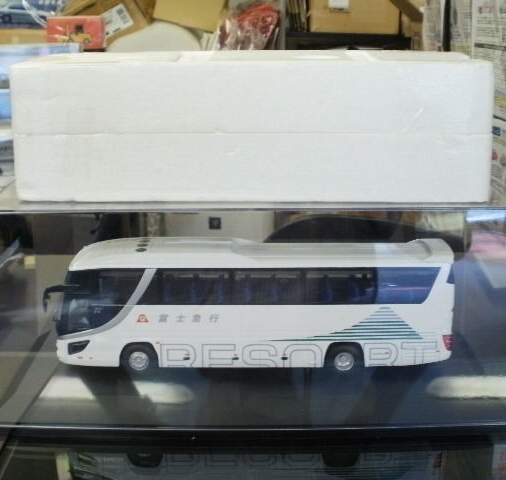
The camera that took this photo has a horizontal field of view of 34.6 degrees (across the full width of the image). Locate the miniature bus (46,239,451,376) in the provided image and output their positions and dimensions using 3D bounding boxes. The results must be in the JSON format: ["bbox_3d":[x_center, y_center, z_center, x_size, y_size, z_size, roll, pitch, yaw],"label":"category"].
[{"bbox_3d":[-0.002,0.046,0.592,0.284,0.087,0.061,0,14,1],"label":"miniature bus"}]

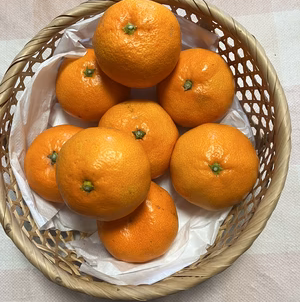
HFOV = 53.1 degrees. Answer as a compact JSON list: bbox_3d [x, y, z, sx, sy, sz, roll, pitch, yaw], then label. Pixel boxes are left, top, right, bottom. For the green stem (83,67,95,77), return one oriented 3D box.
[{"bbox_3d":[-0.049,-0.063,0.241,0.009,0.004,0.009,0,82,-2],"label":"green stem"}]

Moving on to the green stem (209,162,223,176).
[{"bbox_3d":[0.046,0.012,0.211,0.010,0.004,0.010,0,87,9],"label":"green stem"}]

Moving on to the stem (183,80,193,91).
[{"bbox_3d":[0.029,-0.051,0.233,0.009,0.004,0.009,0,93,17],"label":"stem"}]

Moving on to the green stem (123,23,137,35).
[{"bbox_3d":[-0.014,-0.081,0.201,0.009,0.004,0.009,0,89,7],"label":"green stem"}]

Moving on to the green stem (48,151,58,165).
[{"bbox_3d":[-0.074,0.006,0.231,0.009,0.004,0.009,0,81,1],"label":"green stem"}]

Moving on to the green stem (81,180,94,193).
[{"bbox_3d":[-0.040,0.022,0.190,0.009,0.004,0.009,0,96,10],"label":"green stem"}]

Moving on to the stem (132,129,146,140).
[{"bbox_3d":[-0.008,-0.012,0.226,0.010,0.004,0.010,0,84,-1],"label":"stem"}]

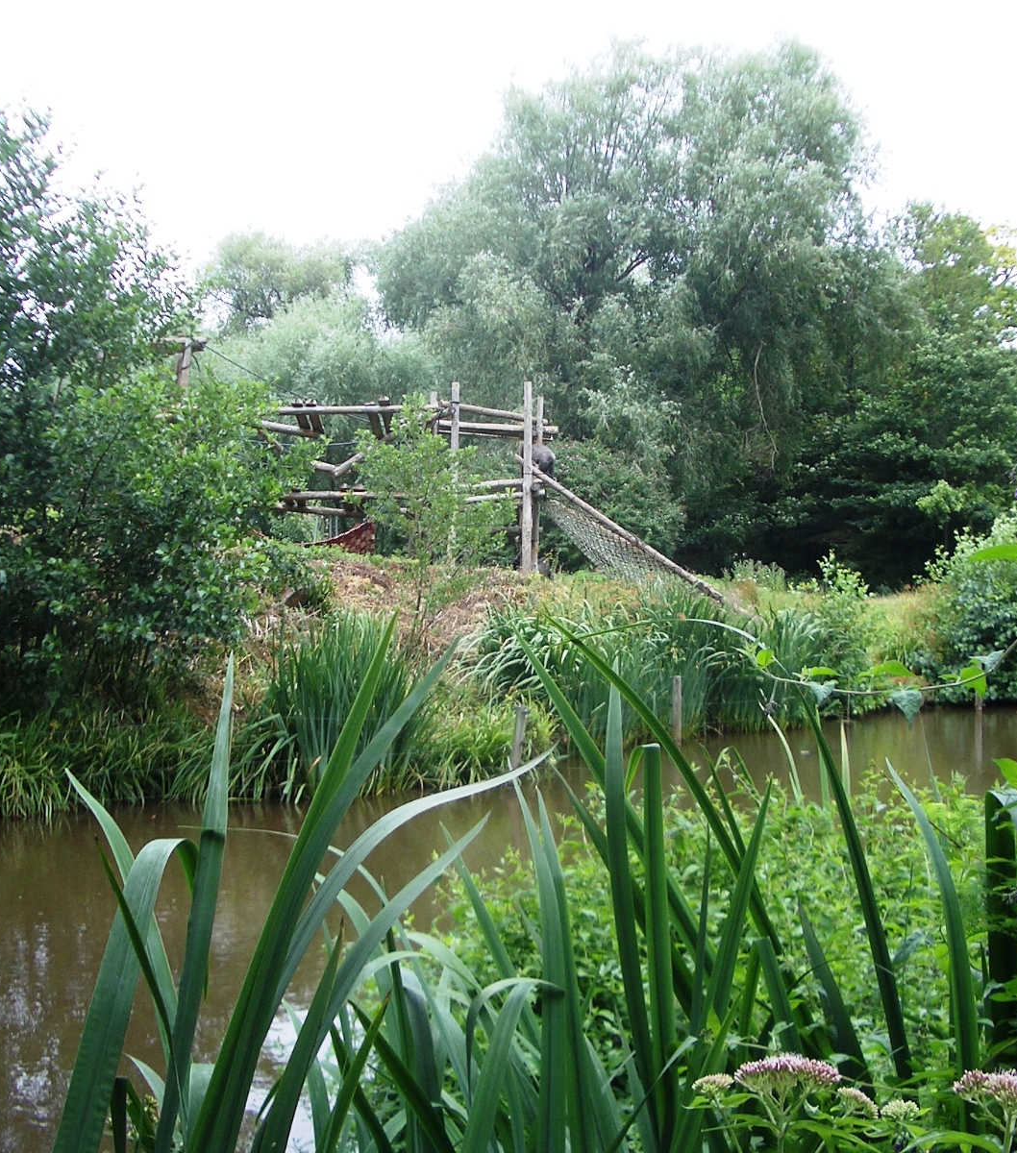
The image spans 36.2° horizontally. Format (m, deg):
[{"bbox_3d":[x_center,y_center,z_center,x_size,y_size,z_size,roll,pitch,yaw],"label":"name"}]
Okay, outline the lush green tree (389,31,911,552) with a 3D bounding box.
[{"bbox_3d":[3.073,-6.561,37.000,12.300,12.400,11.000,0,1,0],"label":"lush green tree"}]

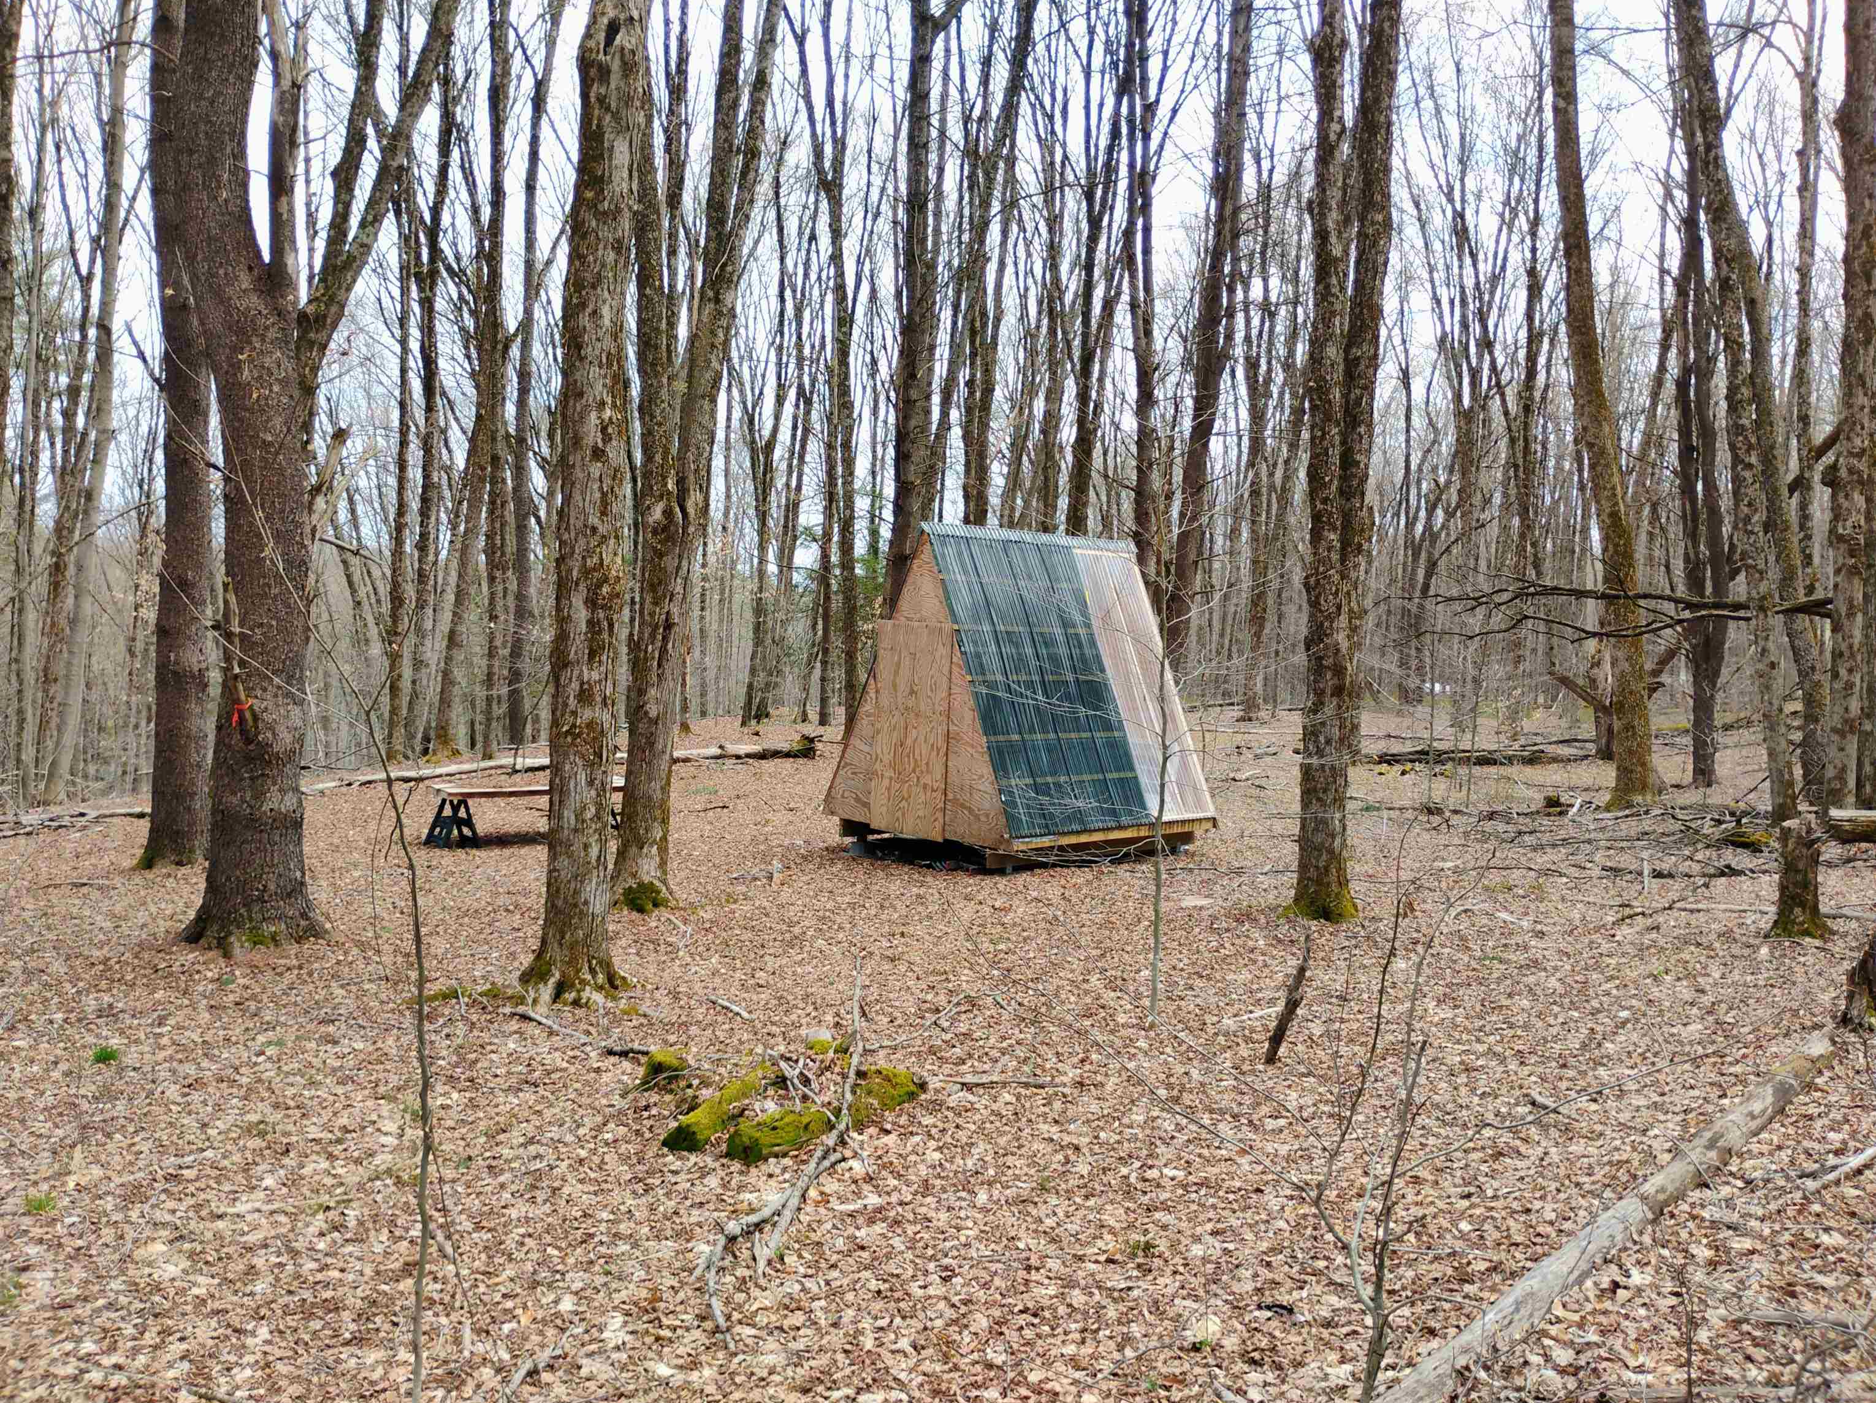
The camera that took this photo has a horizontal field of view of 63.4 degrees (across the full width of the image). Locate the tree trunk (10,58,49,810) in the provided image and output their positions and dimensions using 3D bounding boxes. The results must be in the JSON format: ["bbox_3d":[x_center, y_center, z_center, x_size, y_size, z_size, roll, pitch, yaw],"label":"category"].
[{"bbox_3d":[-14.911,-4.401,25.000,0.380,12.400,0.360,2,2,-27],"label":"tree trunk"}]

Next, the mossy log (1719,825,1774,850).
[{"bbox_3d":[9.300,1.560,17.500,0.650,0.280,0.360,3,2,28],"label":"mossy log"}]

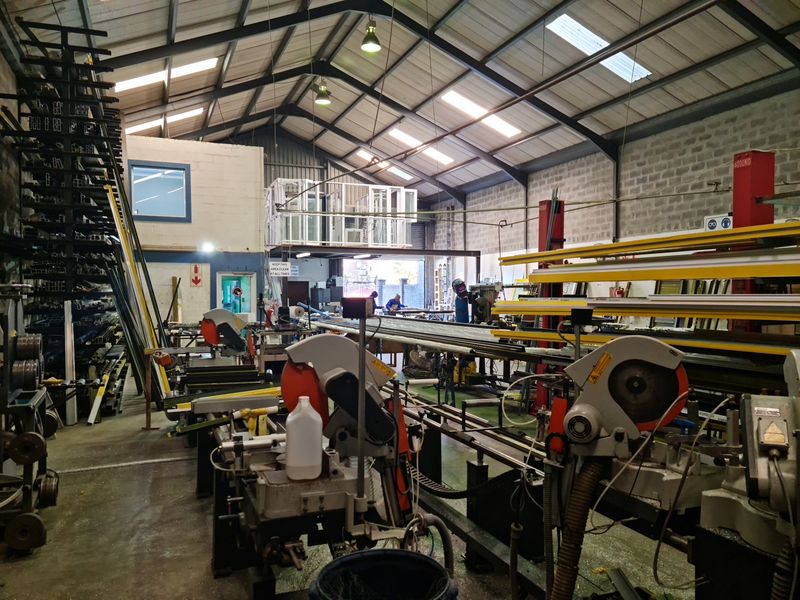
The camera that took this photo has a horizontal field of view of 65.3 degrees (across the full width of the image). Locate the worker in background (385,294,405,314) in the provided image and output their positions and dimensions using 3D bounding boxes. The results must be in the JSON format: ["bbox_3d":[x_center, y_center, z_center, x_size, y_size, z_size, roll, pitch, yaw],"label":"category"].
[{"bbox_3d":[-0.160,0.570,22.000,0.580,1.500,0.580,1,1,38],"label":"worker in background"}]

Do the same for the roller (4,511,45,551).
[{"bbox_3d":[-2.220,1.375,3.700,0.215,0.215,0.080,0,1,-14],"label":"roller"}]

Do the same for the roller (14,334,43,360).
[{"bbox_3d":[-2.830,0.365,4.750,0.170,0.210,0.210,0,1,-21],"label":"roller"}]

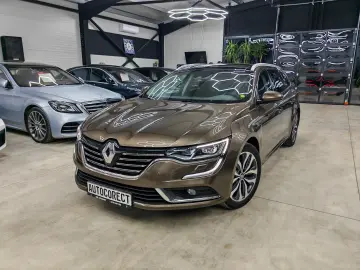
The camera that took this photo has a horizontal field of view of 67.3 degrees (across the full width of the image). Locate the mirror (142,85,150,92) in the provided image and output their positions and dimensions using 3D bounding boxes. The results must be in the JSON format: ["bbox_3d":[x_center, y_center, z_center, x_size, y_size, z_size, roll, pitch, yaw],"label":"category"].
[{"bbox_3d":[-0.500,-0.675,4.015,0.230,0.150,0.130,9,16,31],"label":"mirror"}]

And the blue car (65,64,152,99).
[{"bbox_3d":[-2.180,-1.340,8.220,4.860,1.450,1.870,9,16,30],"label":"blue car"}]

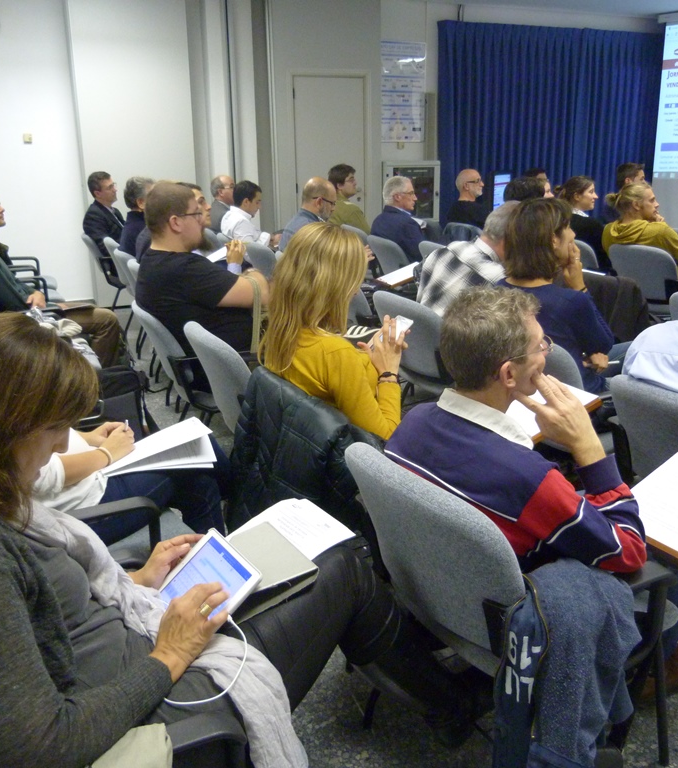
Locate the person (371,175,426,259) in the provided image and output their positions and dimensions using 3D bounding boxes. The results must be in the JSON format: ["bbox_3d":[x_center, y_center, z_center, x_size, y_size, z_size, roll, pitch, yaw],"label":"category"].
[{"bbox_3d":[0.637,-0.950,5.695,0.840,1.250,0.520,-10,20,-29],"label":"person"}]

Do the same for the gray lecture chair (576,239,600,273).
[{"bbox_3d":[1.788,-0.594,5.123,0.580,0.800,0.580,-9,19,-25],"label":"gray lecture chair"}]

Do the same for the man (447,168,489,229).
[{"bbox_3d":[1.251,-1.173,6.257,0.800,1.260,0.520,-9,19,-24],"label":"man"}]

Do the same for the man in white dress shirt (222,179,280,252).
[{"bbox_3d":[-0.516,-0.974,5.786,0.780,1.210,0.520,-8,19,-23],"label":"man in white dress shirt"}]

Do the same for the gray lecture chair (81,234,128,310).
[{"bbox_3d":[-1.827,-0.840,6.148,0.630,0.840,0.600,-10,19,-28],"label":"gray lecture chair"}]

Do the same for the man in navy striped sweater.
[{"bbox_3d":[0.474,0.305,1.759,0.830,1.170,0.580,-12,21,-33],"label":"man in navy striped sweater"}]

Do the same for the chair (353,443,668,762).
[{"bbox_3d":[0.379,0.499,1.695,0.630,0.840,0.600,-12,21,-33],"label":"chair"}]

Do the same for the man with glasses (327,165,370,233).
[{"bbox_3d":[0.273,-1.222,6.478,0.840,1.320,0.500,-10,20,-29],"label":"man with glasses"}]

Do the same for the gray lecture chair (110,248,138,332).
[{"bbox_3d":[-1.164,-0.533,5.079,0.580,0.800,0.580,-8,19,-23],"label":"gray lecture chair"}]

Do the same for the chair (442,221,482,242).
[{"bbox_3d":[1.291,-0.994,6.456,0.580,0.800,0.580,-9,19,-24],"label":"chair"}]

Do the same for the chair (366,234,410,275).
[{"bbox_3d":[0.582,-0.732,5.639,0.580,0.800,0.580,-9,19,-24],"label":"chair"}]

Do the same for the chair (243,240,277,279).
[{"bbox_3d":[-0.330,-0.662,5.456,0.580,0.800,0.580,-10,19,-27],"label":"chair"}]

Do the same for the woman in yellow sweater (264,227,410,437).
[{"bbox_3d":[0.202,0.106,2.240,0.800,1.200,0.500,-9,19,-24],"label":"woman in yellow sweater"}]

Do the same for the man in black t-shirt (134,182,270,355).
[{"bbox_3d":[-0.443,-0.206,3.156,0.840,1.280,0.600,-8,19,-23],"label":"man in black t-shirt"}]

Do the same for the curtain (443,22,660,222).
[{"bbox_3d":[2.434,-2.619,8.370,2.850,2.580,0.180,-7,18,-19],"label":"curtain"}]

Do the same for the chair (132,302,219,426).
[{"bbox_3d":[-0.564,-0.007,3.383,0.630,0.840,0.600,-12,20,-31],"label":"chair"}]

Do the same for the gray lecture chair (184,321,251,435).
[{"bbox_3d":[-0.213,0.141,2.830,0.580,0.800,0.580,-9,19,-25],"label":"gray lecture chair"}]

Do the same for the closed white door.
[{"bbox_3d":[-0.080,-1.965,7.460,0.750,2.110,0.060,-6,18,-17],"label":"closed white door"}]

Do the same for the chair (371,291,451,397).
[{"bbox_3d":[0.526,-0.052,3.479,0.630,0.840,0.600,-12,20,-31],"label":"chair"}]

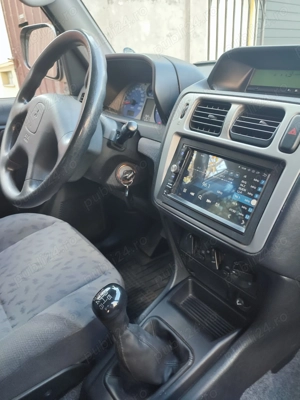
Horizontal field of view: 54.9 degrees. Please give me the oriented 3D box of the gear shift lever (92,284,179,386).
[{"bbox_3d":[-0.024,0.220,0.486,0.108,0.225,0.088,-36,40,-24],"label":"gear shift lever"}]

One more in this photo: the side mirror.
[{"bbox_3d":[-0.385,-0.560,1.098,0.180,0.175,0.080,10,29,21],"label":"side mirror"}]

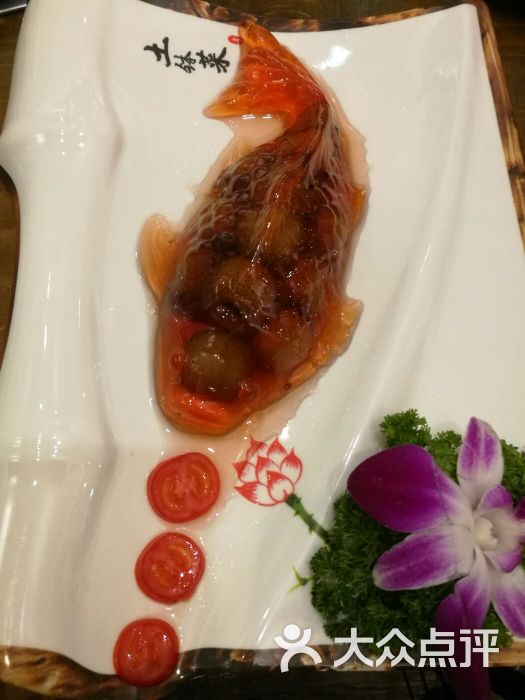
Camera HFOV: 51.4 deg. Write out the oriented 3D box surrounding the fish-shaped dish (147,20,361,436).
[{"bbox_3d":[0.002,-0.067,0.242,0.104,0.037,0.207,16,76,4],"label":"fish-shaped dish"}]

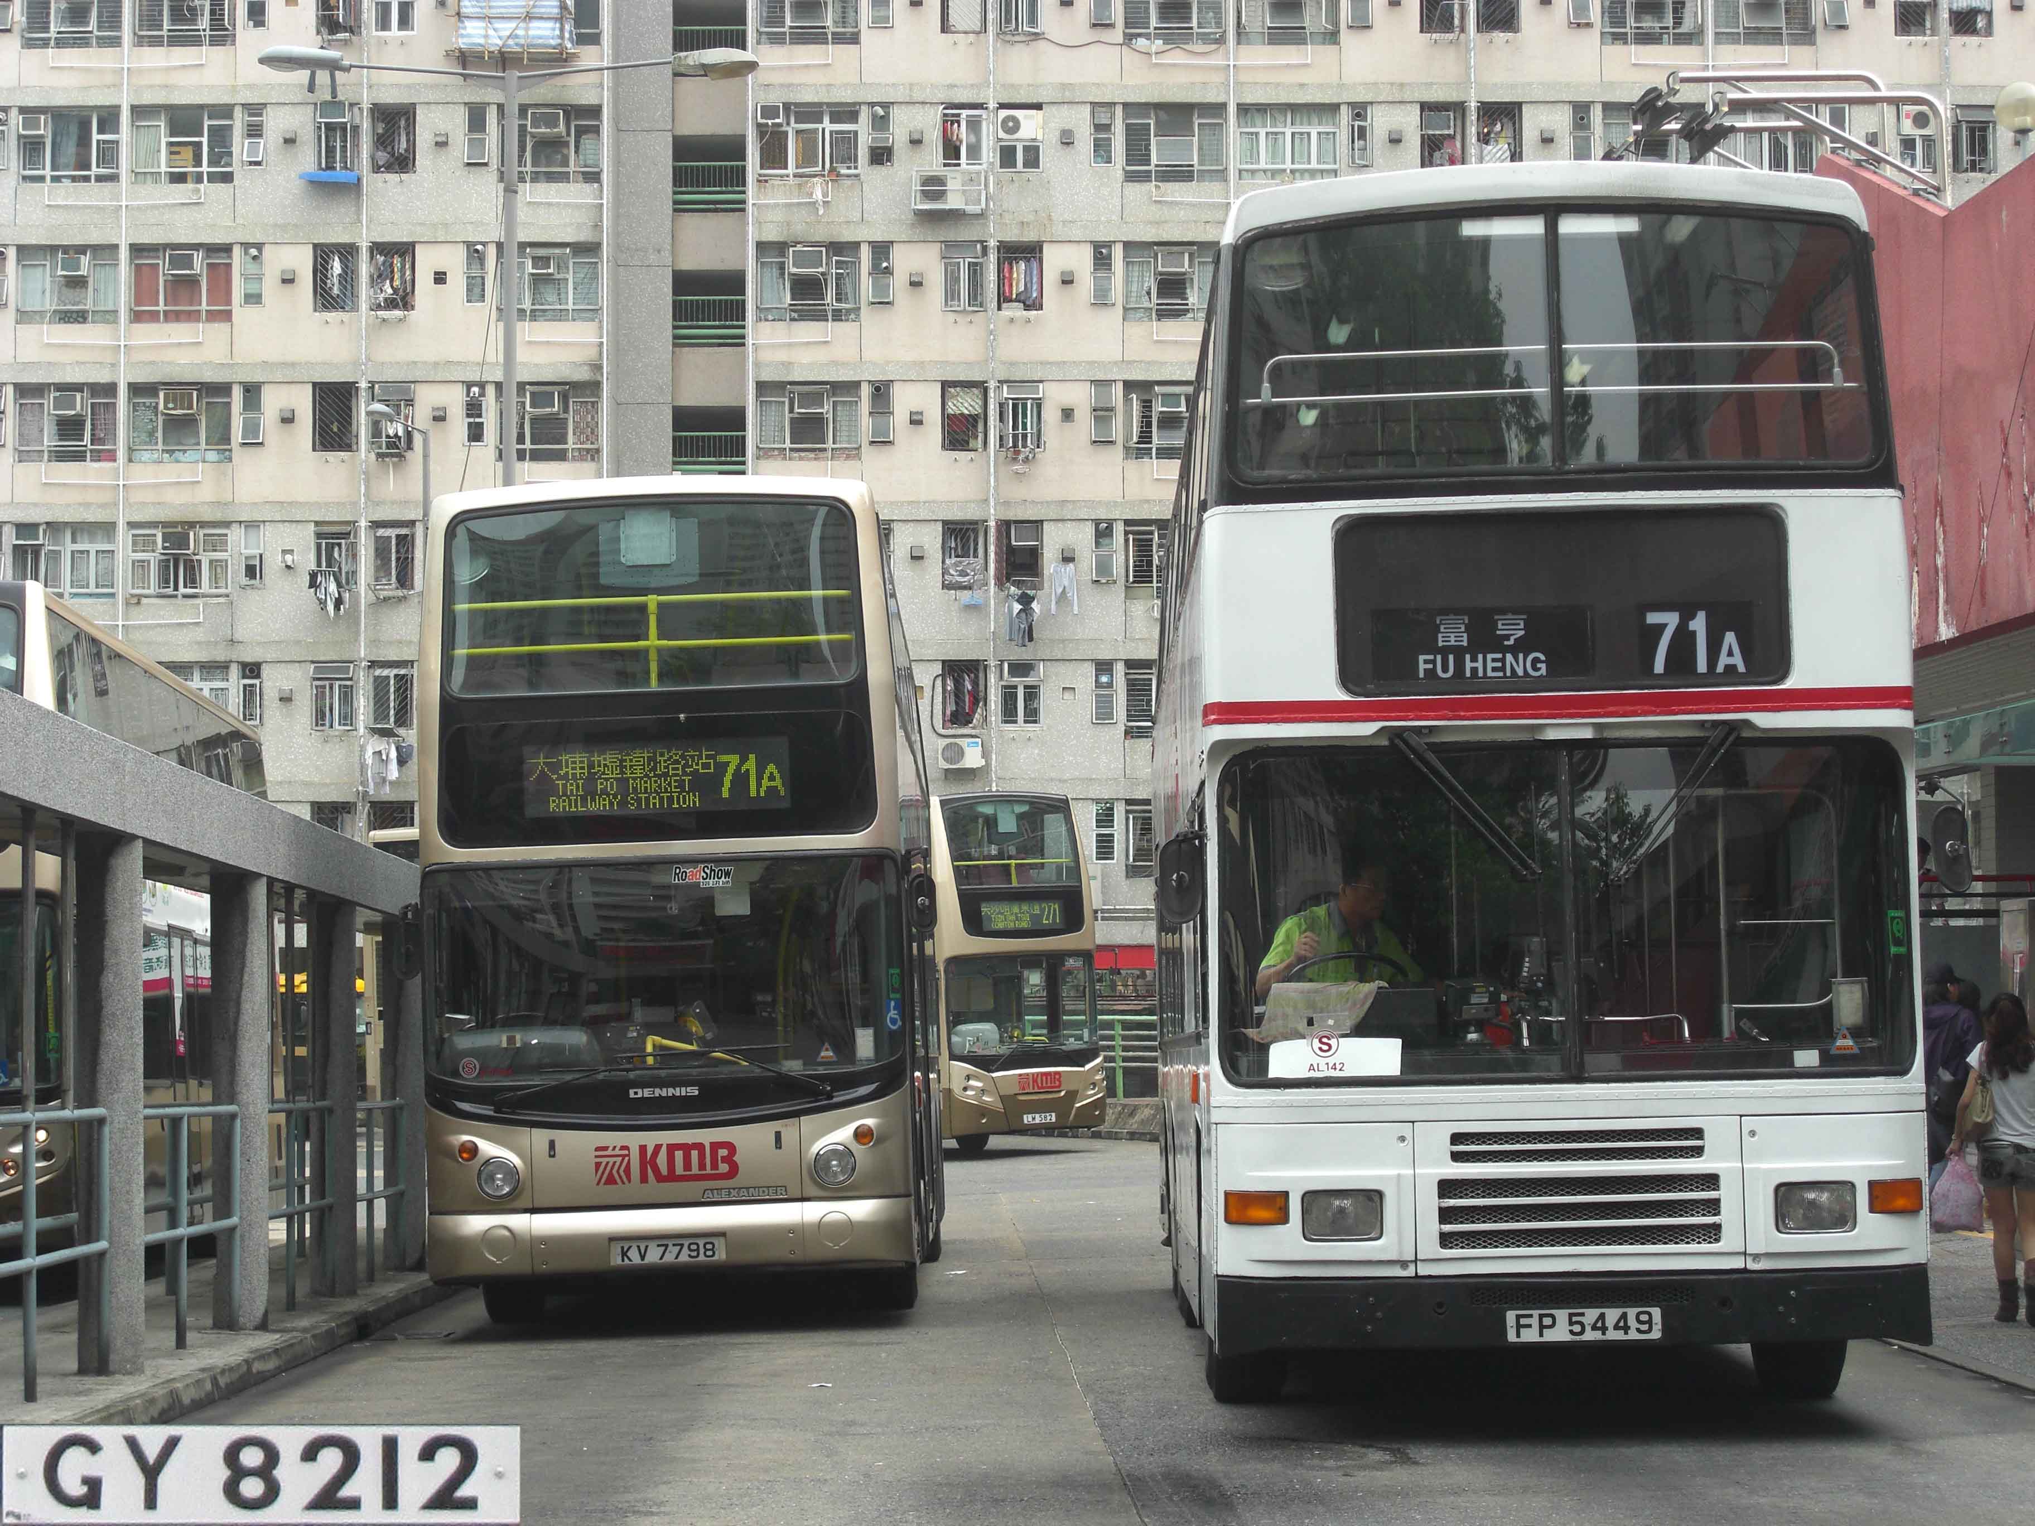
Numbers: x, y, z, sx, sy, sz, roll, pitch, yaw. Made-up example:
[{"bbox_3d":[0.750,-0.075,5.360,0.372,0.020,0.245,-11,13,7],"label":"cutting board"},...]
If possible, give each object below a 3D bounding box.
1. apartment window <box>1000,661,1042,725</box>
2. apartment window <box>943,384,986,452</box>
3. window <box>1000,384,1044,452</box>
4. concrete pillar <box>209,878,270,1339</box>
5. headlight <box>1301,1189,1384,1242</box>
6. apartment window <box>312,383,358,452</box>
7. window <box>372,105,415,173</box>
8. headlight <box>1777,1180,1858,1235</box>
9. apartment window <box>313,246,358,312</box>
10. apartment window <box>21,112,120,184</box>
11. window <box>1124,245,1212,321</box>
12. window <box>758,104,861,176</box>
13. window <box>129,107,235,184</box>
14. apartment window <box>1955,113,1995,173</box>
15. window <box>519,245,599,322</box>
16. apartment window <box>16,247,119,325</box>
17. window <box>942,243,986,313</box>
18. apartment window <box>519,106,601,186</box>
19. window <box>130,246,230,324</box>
[{"bbox_3d":[0.061,-1.318,90.094,0.826,1.271,0.150,0,-4,0],"label":"apartment window"},{"bbox_3d":[-1.026,-6.711,91.275,0.879,1.370,0.200,0,-4,0],"label":"apartment window"},{"bbox_3d":[0.092,-6.641,90.534,0.826,1.324,0.180,0,-3,0],"label":"window"},{"bbox_3d":[-3.668,1.602,22.200,0.260,2.150,0.260,0,-4,-1],"label":"concrete pillar"},{"bbox_3d":[1.123,1.566,16.250,0.285,0.176,0.120,-1,-4,1],"label":"headlight"},{"bbox_3d":[-13.133,-6.643,90.457,0.865,1.342,0.150,0,-4,0],"label":"apartment window"},{"bbox_3d":[-12.068,-12.068,91.069,0.862,1.339,0.150,0,-4,0],"label":"window"},{"bbox_3d":[2.754,1.534,16.230,0.279,0.182,0.120,-1,-4,1],"label":"headlight"},{"bbox_3d":[-13.160,-9.330,90.638,0.867,1.301,0.150,0,-4,0],"label":"apartment window"},{"bbox_3d":[-18.321,-11.912,90.933,2.000,1.427,0.180,0,-3,0],"label":"apartment window"},{"bbox_3d":[3.064,-9.245,90.629,1.999,1.506,0.150,0,-4,0],"label":"window"},{"bbox_3d":[-4.024,-12.041,90.867,1.997,1.395,0.180,0,-3,0],"label":"window"},{"bbox_3d":[-16.159,-11.950,91.050,1.969,1.541,0.150,0,-4,0],"label":"window"},{"bbox_3d":[18.641,-12.128,91.637,0.883,1.313,0.200,0,-4,0],"label":"apartment window"},{"bbox_3d":[-9.015,-9.245,90.632,1.951,1.506,0.150,0,-4,0],"label":"window"},{"bbox_3d":[-18.480,-9.298,91.457,1.994,1.544,0.200,0,-4,0],"label":"apartment window"},{"bbox_3d":[-1.030,-9.382,90.918,0.861,1.349,0.150,0,-4,0],"label":"window"},{"bbox_3d":[-9.010,-11.927,90.813,1.970,1.558,0.150,0,-4,0],"label":"apartment window"},{"bbox_3d":[-16.100,-9.222,90.632,1.974,1.521,0.150,0,-4,0],"label":"window"}]

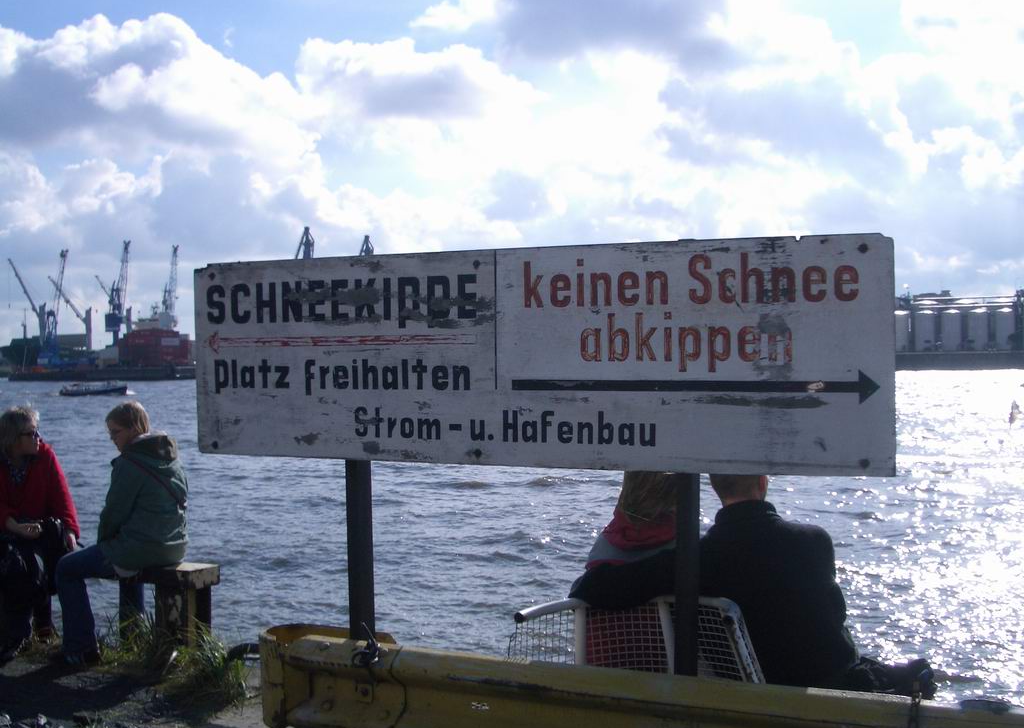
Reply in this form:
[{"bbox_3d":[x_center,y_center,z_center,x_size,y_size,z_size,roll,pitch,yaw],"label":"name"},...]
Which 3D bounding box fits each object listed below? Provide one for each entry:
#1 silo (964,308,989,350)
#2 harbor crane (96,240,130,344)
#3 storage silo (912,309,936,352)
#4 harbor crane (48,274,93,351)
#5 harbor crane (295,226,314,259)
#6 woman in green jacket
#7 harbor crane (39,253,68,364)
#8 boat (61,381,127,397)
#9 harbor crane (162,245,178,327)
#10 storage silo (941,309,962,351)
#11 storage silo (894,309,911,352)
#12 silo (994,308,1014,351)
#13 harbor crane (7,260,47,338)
[{"bbox_3d":[179.819,-13.225,469.000,8.000,16.500,8.000,-1,0,23],"label":"silo"},{"bbox_3d":[-140.225,-21.628,430.000,11.000,44.500,8.000,-1,0,-22],"label":"harbor crane"},{"bbox_3d":[160.245,-12.866,470.000,7.900,16.100,7.900,-1,0,0],"label":"storage silo"},{"bbox_3d":[-169.276,-19.362,465.000,18.000,30.000,4.000,-1,0,-12],"label":"harbor crane"},{"bbox_3d":[-76.620,-25.787,450.000,12.000,50.000,20.000,-1,0,23],"label":"harbor crane"},{"bbox_3d":[-1.945,0.820,6.080,0.720,1.270,0.600,-1,0,18],"label":"woman in green jacket"},{"bbox_3d":[-162.962,-20.125,432.000,9.000,40.000,16.000,-1,0,23],"label":"harbor crane"},{"bbox_3d":[-79.271,4.646,230.000,13.000,2.900,3.700,-1,0,-5],"label":"boat"},{"bbox_3d":[-125.866,-21.746,447.000,9.000,44.500,7.500,-1,0,-22],"label":"harbor crane"},{"bbox_3d":[170.321,-13.176,470.000,8.000,16.500,8.000,-1,0,23],"label":"storage silo"},{"bbox_3d":[151.011,-12.675,473.000,7.900,16.100,7.900,-1,0,0],"label":"storage silo"},{"bbox_3d":[187.178,-13.389,460.000,7.900,16.100,7.900,-1,0,0],"label":"silo"},{"bbox_3d":[-178.139,-21.832,445.000,17.000,33.500,5.000,-1,0,-28],"label":"harbor crane"}]

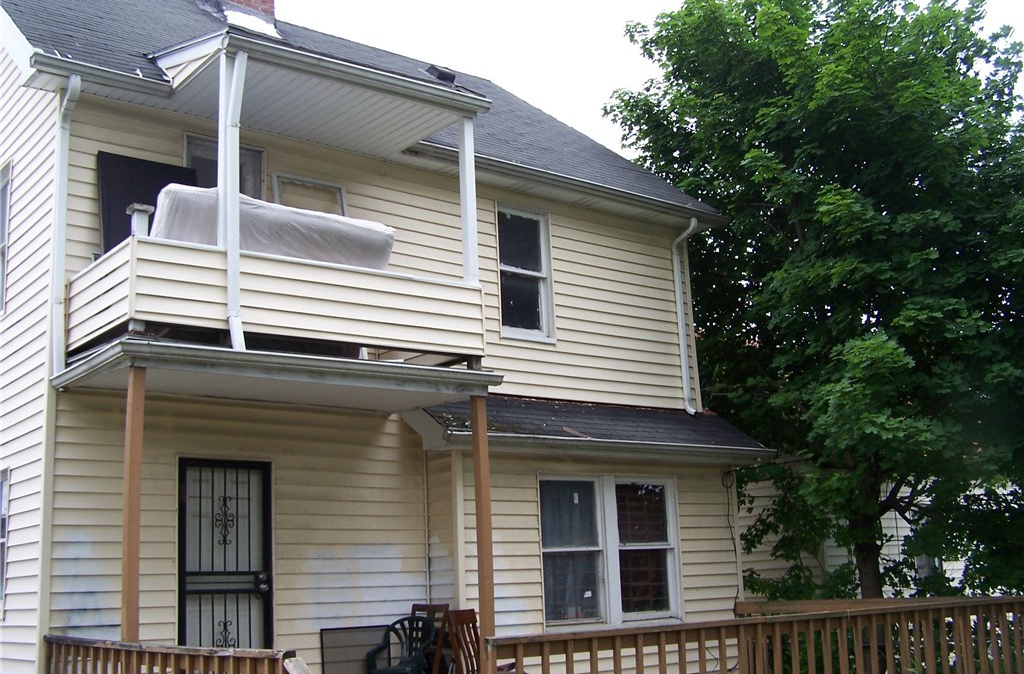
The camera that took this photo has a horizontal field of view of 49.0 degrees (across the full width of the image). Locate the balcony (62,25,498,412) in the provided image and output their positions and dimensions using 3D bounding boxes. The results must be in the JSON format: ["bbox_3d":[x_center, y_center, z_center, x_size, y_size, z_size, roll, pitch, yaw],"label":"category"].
[{"bbox_3d":[-1.898,-0.862,9.448,3.250,2.760,1.630,7,-15,-37],"label":"balcony"}]

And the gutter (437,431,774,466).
[{"bbox_3d":[1.178,1.138,11.477,4.520,0.140,0.140,7,-15,-37],"label":"gutter"}]

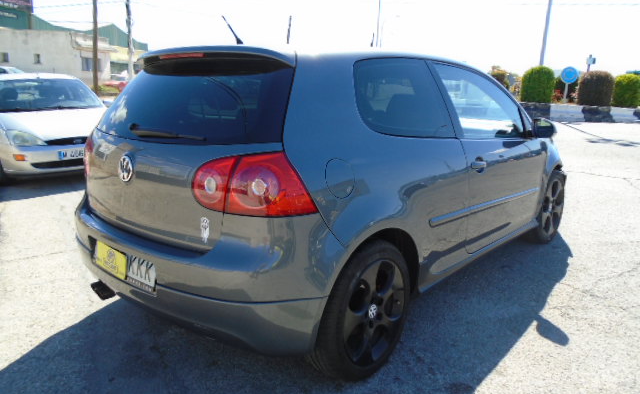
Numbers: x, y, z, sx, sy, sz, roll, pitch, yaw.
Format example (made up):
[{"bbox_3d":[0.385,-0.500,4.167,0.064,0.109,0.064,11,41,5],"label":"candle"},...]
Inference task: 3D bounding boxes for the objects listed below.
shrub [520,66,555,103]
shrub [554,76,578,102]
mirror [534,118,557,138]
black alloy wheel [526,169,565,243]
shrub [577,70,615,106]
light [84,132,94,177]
[{"bbox_3d":[8.506,-4.400,18.800,1.220,1.430,1.220,7,14,23],"label":"shrub"},{"bbox_3d":[12.820,-5.640,25.000,1.270,1.400,1.270,9,15,30],"label":"shrub"},{"bbox_3d":[1.490,-0.462,3.195,0.190,0.145,0.130,12,17,39],"label":"mirror"},{"bbox_3d":[1.865,0.076,4.080,0.225,0.635,0.635,13,18,42],"label":"black alloy wheel"},{"bbox_3d":[10.770,-4.270,18.800,1.270,1.400,1.270,9,15,30],"label":"shrub"},{"bbox_3d":[-1.173,-0.258,2.547,0.410,0.235,0.270,12,17,39],"label":"light"}]

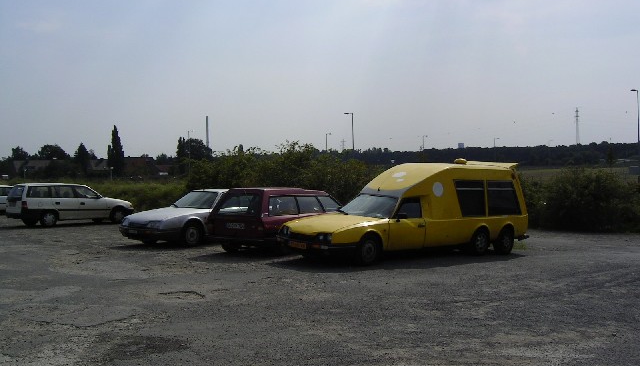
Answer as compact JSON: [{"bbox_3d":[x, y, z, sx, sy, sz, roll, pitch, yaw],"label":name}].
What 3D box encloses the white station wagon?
[{"bbox_3d":[-8.600,0.745,23.400,4.270,1.460,1.690,0,0,-44],"label":"white station wagon"}]

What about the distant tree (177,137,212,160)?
[{"bbox_3d":[-35.825,-6.153,190.000,10.280,13.670,10.280,0,0,0],"label":"distant tree"}]

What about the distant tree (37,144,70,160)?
[{"bbox_3d":[-88.086,-6.428,220.000,11.240,13.260,11.240,0,0,0],"label":"distant tree"}]

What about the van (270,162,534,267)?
[{"bbox_3d":[2.030,0.550,14.450,6.100,2.100,1.820,0,0,-39],"label":"van"}]

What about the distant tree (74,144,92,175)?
[{"bbox_3d":[-67.511,-5.409,190.000,5.140,11.730,5.140,0,0,0],"label":"distant tree"}]

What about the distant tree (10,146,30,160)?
[{"bbox_3d":[-98.993,-6.136,220.000,6.610,12.520,6.610,0,0,0],"label":"distant tree"}]

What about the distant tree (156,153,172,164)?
[{"bbox_3d":[-53.733,-4.893,230.000,5.530,10.600,5.530,0,0,0],"label":"distant tree"}]

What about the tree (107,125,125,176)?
[{"bbox_3d":[-56.840,-7.715,185.000,5.000,16.530,5.000,0,0,0],"label":"tree"}]

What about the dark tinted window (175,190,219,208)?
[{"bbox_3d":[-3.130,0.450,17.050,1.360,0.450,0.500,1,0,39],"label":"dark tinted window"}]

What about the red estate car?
[{"bbox_3d":[-0.460,0.840,16.100,1.750,1.460,4.900,1,0,34],"label":"red estate car"}]

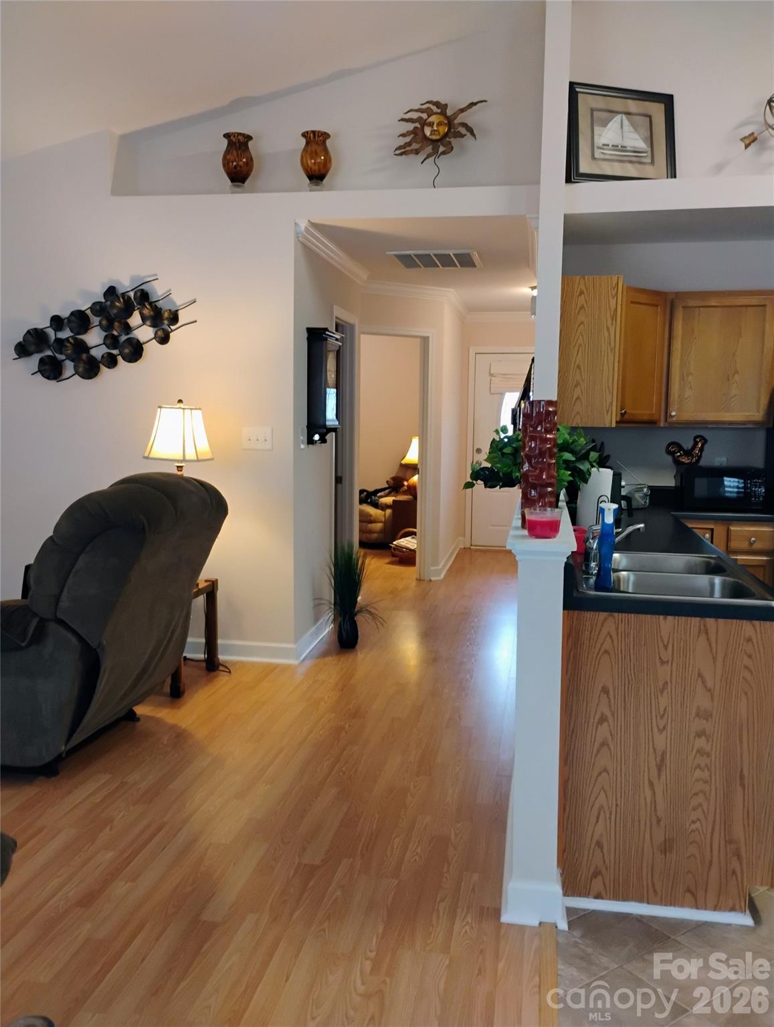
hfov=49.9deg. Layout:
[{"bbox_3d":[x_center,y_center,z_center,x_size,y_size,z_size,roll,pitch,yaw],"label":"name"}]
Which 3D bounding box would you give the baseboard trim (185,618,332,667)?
[{"bbox_3d":[-0.762,0.736,5.164,0.715,0.115,0.865,2,7,10],"label":"baseboard trim"}]

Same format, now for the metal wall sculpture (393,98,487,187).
[{"bbox_3d":[0.284,-2.020,4.532,0.510,0.472,0.080,2,7,10],"label":"metal wall sculpture"}]

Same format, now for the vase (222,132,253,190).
[{"bbox_3d":[-0.815,-1.901,4.562,0.178,0.331,0.178,2,7,10],"label":"vase"}]

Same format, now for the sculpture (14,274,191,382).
[{"bbox_3d":[-1.580,-1.018,4.644,1.116,0.560,0.086,2,7,10],"label":"sculpture"}]

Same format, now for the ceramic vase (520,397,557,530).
[{"bbox_3d":[0.458,-0.147,2.532,0.106,0.391,0.105,2,7,10],"label":"ceramic vase"}]

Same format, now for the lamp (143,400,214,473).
[{"bbox_3d":[-1.075,-0.127,4.328,0.355,0.927,0.355,2,7,10],"label":"lamp"}]

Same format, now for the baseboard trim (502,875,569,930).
[{"bbox_3d":[0.416,1.087,2.341,0.181,0.107,0.080,2,7,10],"label":"baseboard trim"}]

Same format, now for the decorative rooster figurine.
[{"bbox_3d":[1.738,-0.366,4.804,0.240,0.180,0.085,2,7,10],"label":"decorative rooster figurine"}]

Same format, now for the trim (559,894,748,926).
[{"bbox_3d":[0.771,1.129,2.368,0.513,0.026,0.021,2,7,10],"label":"trim"}]

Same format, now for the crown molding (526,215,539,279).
[{"bbox_3d":[0.868,-1.552,4.946,0.070,0.095,1.451,2,7,10],"label":"crown molding"}]

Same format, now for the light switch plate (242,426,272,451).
[{"bbox_3d":[-0.715,-0.418,4.620,0.174,0.124,0.011,2,7,10],"label":"light switch plate"}]

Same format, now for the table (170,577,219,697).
[{"bbox_3d":[-1.256,0.627,4.404,0.559,0.509,0.509,2,7,10],"label":"table"}]

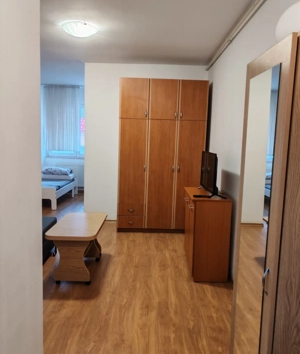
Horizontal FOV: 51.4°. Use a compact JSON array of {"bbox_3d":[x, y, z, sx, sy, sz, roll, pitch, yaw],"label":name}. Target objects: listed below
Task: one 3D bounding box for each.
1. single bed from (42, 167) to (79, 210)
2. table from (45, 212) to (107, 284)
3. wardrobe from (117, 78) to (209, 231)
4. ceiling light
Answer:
[{"bbox_3d":[-2.269,0.189,6.924,0.955,0.670,1.910,2,7,0],"label":"single bed"},{"bbox_3d":[-0.736,0.744,3.312,0.470,0.515,0.905,2,7,0],"label":"table"},{"bbox_3d":[0.181,-0.305,4.900,1.270,2.270,0.580,2,7,0],"label":"wardrobe"},{"bbox_3d":[-0.736,-1.559,3.311,0.390,0.135,0.390,2,7,0],"label":"ceiling light"}]

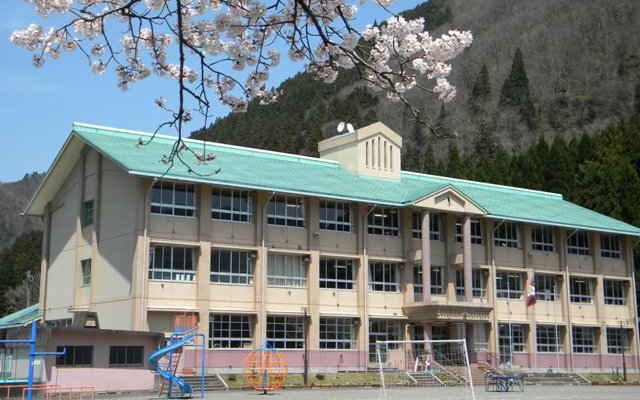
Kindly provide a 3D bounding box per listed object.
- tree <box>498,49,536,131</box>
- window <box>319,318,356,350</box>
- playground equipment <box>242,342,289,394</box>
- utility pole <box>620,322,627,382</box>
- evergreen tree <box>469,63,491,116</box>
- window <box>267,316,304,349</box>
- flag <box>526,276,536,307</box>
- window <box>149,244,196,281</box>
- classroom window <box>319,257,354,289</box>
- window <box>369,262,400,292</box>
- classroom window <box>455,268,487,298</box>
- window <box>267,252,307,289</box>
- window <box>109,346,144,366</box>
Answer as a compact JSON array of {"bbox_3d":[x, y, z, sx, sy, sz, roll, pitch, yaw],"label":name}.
[{"bbox_3d":[47.727,-26.824,210.000,9.183,18.348,9.183,-3,-11,13],"label":"tree"},{"bbox_3d":[1.112,8.731,56.744,3.000,2.050,0.150,7,-13,-30],"label":"window"},{"bbox_3d":[-2.514,7.745,40.300,2.031,2.461,2.031,1,-11,-3],"label":"playground equipment"},{"bbox_3d":[22.604,11.306,64.701,0.300,4.394,0.300,7,-13,-30],"label":"utility pole"},{"bbox_3d":[41.427,-28.352,225.000,5.437,12.620,5.437,-2,-11,11],"label":"evergreen tree"},{"bbox_3d":[-2.253,8.498,55.605,3.002,2.069,0.200,7,-13,-31],"label":"window"},{"bbox_3d":[15.340,6.615,62.937,0.650,2.150,0.300,-3,-11,13],"label":"flag"},{"bbox_3d":[-8.767,3.725,51.647,3.000,2.050,0.150,7,-13,-30],"label":"window"},{"bbox_3d":[1.120,4.899,57.500,3.000,2.050,0.150,7,-13,-30],"label":"classroom window"},{"bbox_3d":[4.416,5.291,59.451,3.000,2.050,0.150,7,-13,-30],"label":"window"},{"bbox_3d":[10.876,6.059,63.276,3.000,2.050,0.150,7,-13,-30],"label":"classroom window"},{"bbox_3d":[-2.176,4.508,55.549,3.000,2.050,0.150,7,-13,-30],"label":"window"},{"bbox_3d":[-10.293,8.295,46.210,1.951,1.046,0.180,7,-13,-31],"label":"window"}]

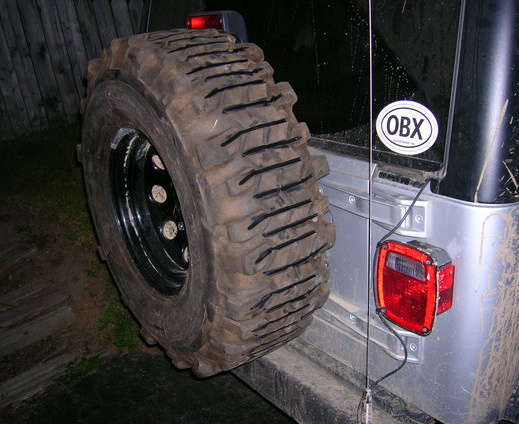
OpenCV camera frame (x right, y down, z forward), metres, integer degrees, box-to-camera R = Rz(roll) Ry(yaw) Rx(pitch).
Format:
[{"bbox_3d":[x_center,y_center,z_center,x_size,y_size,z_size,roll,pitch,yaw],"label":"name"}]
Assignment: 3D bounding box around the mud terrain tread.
[{"bbox_3d":[-0.180,-0.021,1.387,0.290,0.820,0.820,-18,25,-34],"label":"mud terrain tread"}]

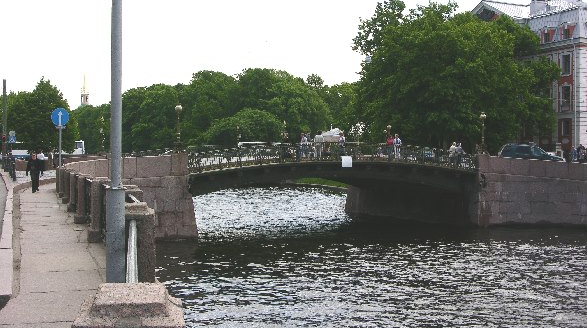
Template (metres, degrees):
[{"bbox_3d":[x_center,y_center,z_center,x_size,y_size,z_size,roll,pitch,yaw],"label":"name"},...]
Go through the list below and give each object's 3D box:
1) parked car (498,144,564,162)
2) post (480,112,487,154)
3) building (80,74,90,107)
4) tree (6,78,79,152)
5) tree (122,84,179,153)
[{"bbox_3d":[18.390,-0.580,65.500,4.700,1.620,1.820,4,-1,-20],"label":"parked car"},{"bbox_3d":[13.712,-2.191,61.500,0.600,3.000,0.600,0,1,-17],"label":"post"},{"bbox_3d":[-110.416,-27.339,450.000,6.000,42.000,6.000,0,1,-9],"label":"building"},{"bbox_3d":[-25.168,-4.163,85.000,7.220,9.220,7.000,0,1,0],"label":"tree"},{"bbox_3d":[-19.400,-5.387,115.000,7.600,10.800,8.000,0,1,0],"label":"tree"}]

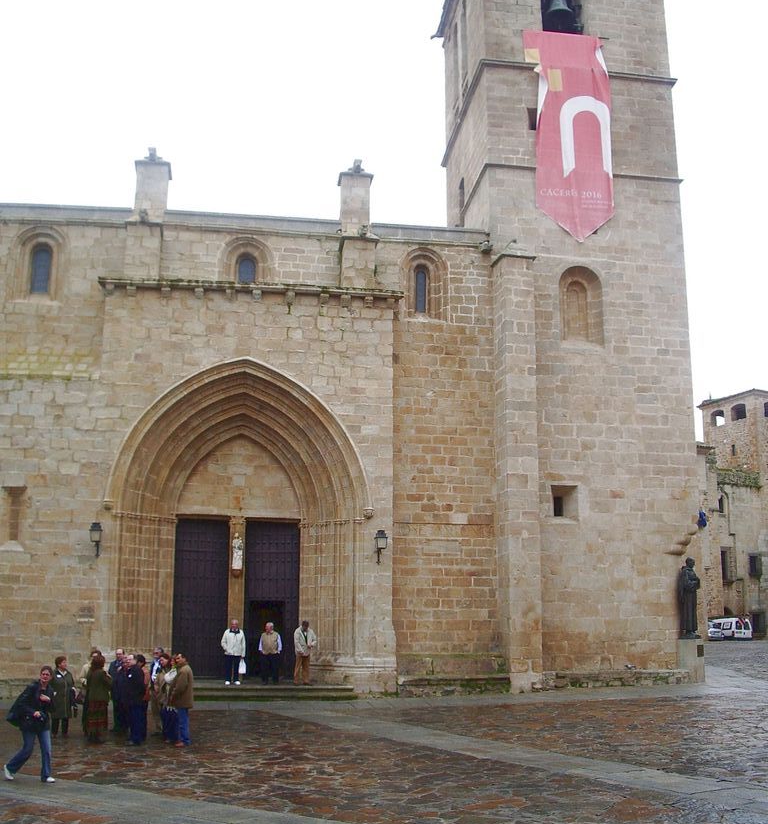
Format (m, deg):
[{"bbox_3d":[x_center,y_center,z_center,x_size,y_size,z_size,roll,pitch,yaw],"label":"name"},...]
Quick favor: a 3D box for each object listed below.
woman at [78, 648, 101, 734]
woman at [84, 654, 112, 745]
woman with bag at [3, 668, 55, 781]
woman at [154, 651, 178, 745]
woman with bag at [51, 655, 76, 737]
[{"bbox_3d":[-5.678,5.436,20.100,0.500,1.620,0.380,5,-13,-23],"label":"woman"},{"bbox_3d":[-5.331,5.340,19.300,0.520,1.630,0.400,2,-12,-10],"label":"woman"},{"bbox_3d":[-5.110,4.485,14.945,0.600,1.564,0.450,-7,-13,31],"label":"woman with bag"},{"bbox_3d":[-4.054,5.340,19.300,0.400,1.630,0.480,5,-13,-21],"label":"woman"},{"bbox_3d":[-6.520,5.767,21.046,0.480,1.573,0.340,7,-13,-31],"label":"woman with bag"}]

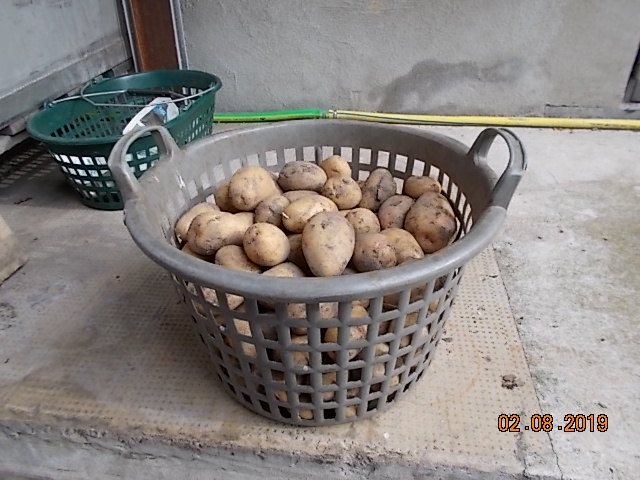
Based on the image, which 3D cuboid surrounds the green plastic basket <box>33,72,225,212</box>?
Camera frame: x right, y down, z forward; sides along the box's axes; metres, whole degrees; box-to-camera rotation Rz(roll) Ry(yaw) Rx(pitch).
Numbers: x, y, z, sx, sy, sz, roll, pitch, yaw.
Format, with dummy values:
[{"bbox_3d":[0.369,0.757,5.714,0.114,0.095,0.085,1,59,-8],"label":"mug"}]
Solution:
[{"bbox_3d":[-0.435,-0.262,1.181,0.385,0.186,0.549,3,33,9],"label":"green plastic basket"}]

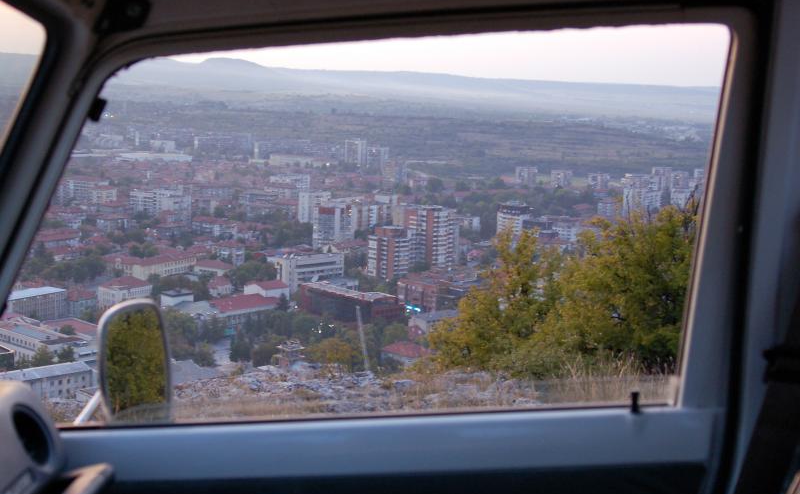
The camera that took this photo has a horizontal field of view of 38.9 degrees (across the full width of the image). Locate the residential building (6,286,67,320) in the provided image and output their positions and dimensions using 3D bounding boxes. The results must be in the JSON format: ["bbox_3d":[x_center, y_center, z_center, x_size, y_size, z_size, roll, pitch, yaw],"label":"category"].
[{"bbox_3d":[-167.610,27.400,513.830,11.640,12.880,30.900,7,9,33],"label":"residential building"}]

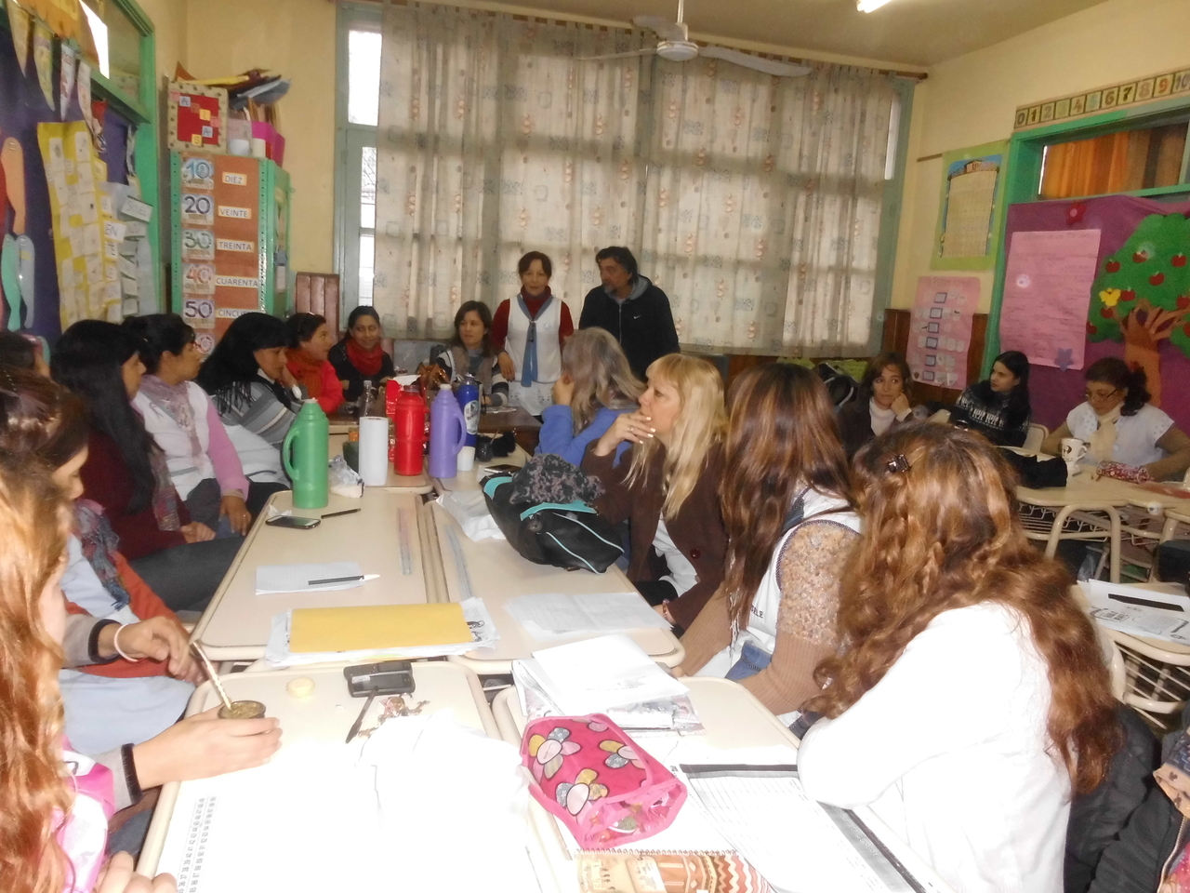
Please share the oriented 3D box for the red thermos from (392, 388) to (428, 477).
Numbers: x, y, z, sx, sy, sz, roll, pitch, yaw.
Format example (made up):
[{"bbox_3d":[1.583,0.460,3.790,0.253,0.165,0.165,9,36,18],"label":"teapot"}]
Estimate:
[{"bbox_3d":[-0.667,-0.062,3.216,0.108,0.316,0.130,1,10,-12],"label":"red thermos"}]

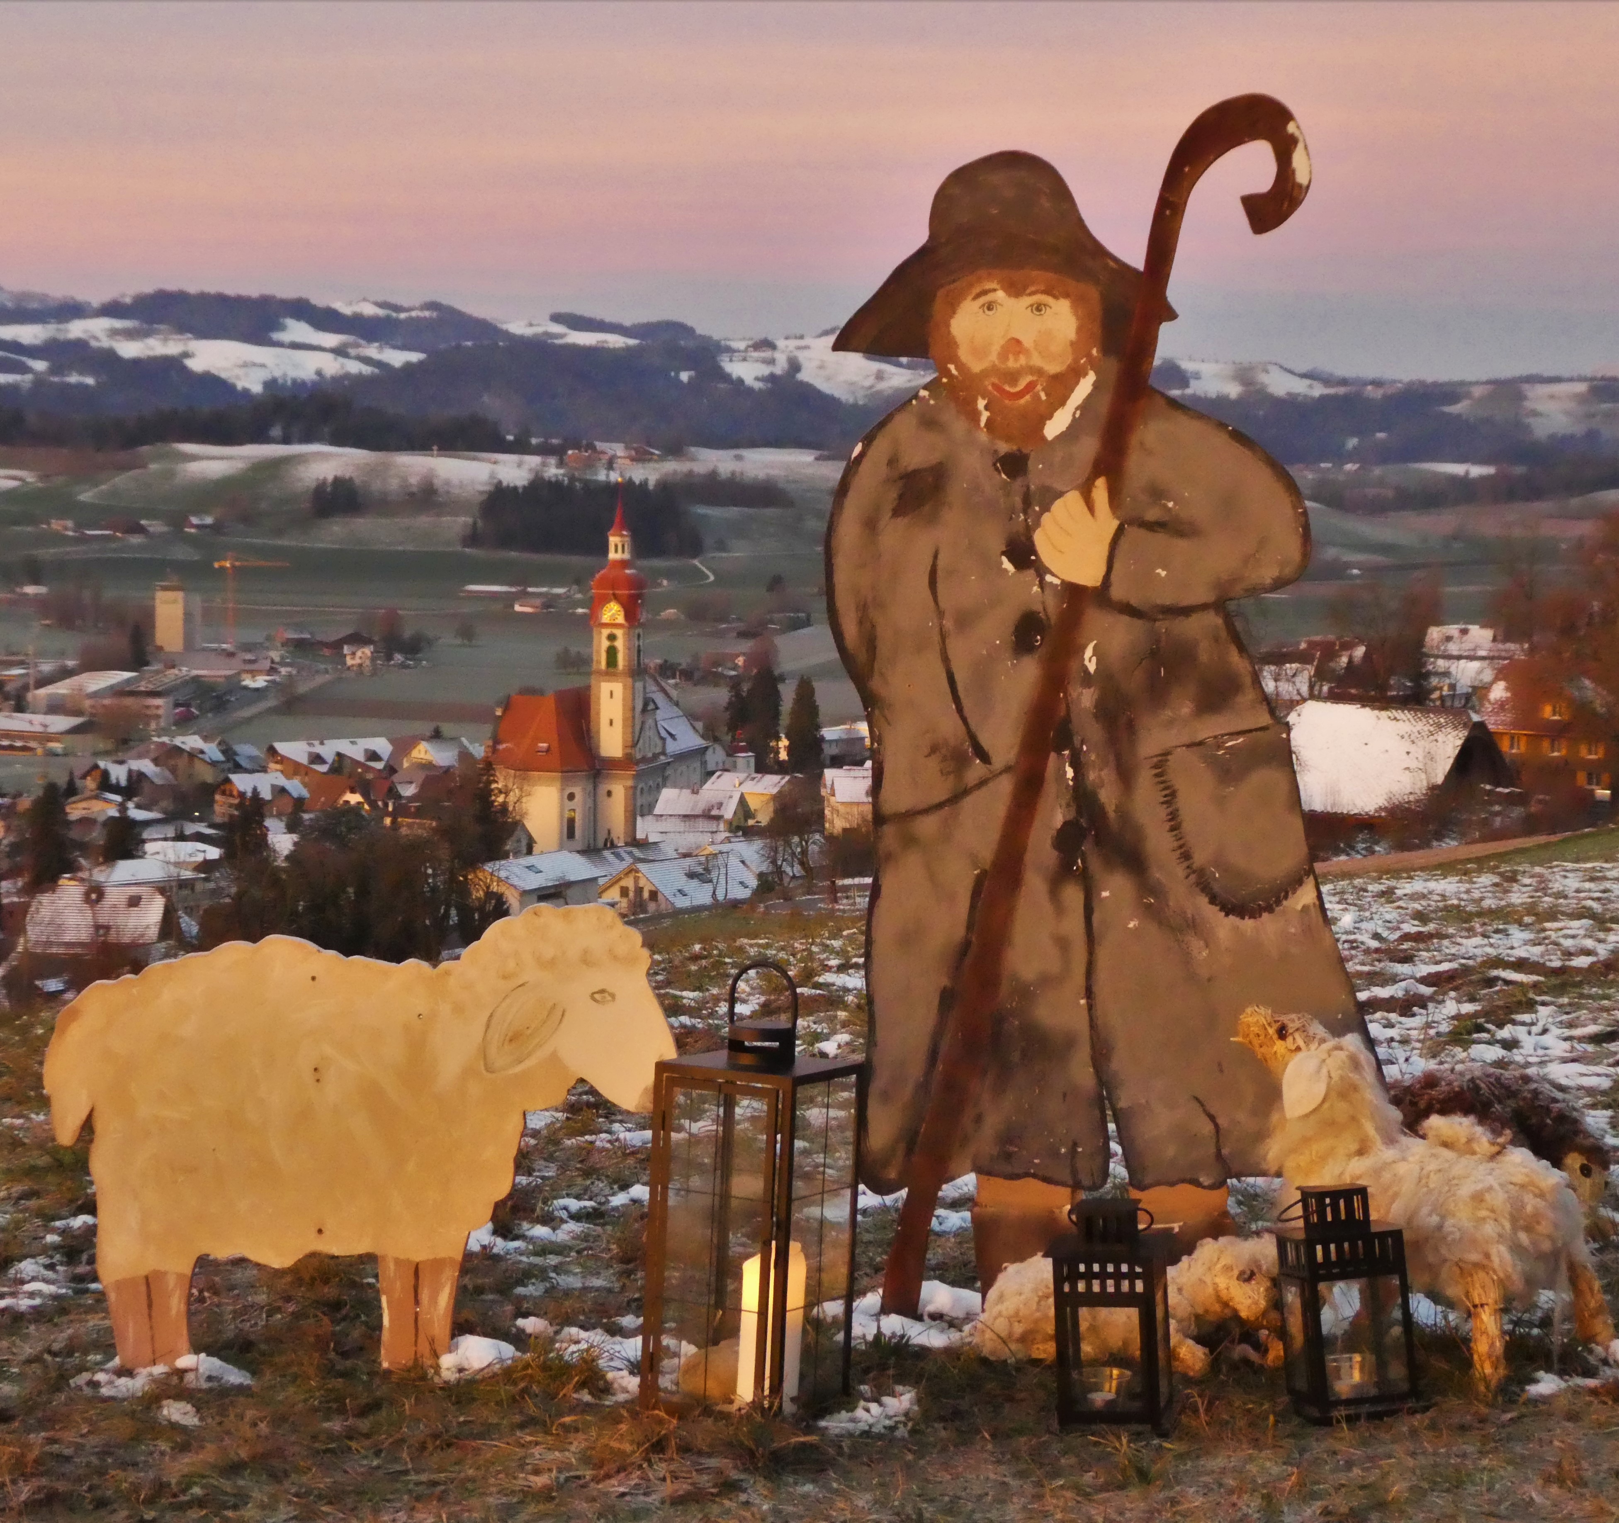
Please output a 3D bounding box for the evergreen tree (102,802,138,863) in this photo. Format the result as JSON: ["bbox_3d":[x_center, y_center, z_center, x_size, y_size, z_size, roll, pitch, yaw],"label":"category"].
[{"bbox_3d":[-101.013,10.566,490.000,5.580,9.276,5.580,0,4,0],"label":"evergreen tree"}]

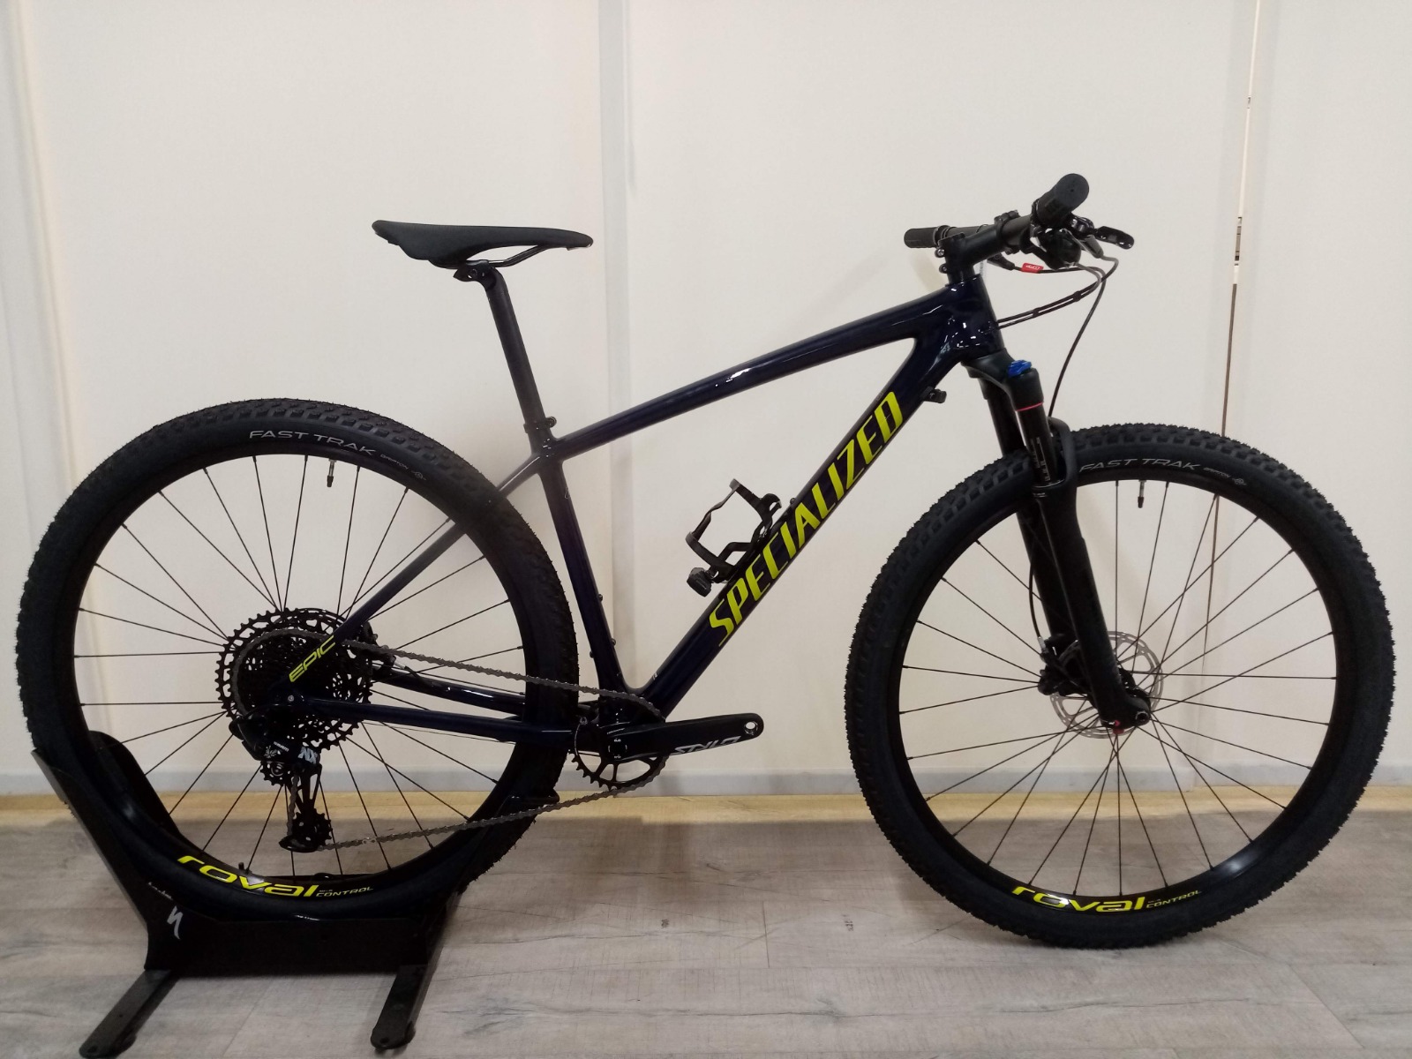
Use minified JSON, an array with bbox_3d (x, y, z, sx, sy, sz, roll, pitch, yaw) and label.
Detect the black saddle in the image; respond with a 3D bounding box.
[{"bbox_3d":[-0.276,-0.350,1.310,0.274,0.058,0.145,2,11,-1],"label":"black saddle"}]

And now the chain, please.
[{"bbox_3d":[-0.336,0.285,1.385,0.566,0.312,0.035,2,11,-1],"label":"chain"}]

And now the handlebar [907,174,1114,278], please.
[{"bbox_3d":[0.364,-0.364,1.318,0.125,0.085,0.725,2,11,-1],"label":"handlebar"}]

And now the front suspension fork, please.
[{"bbox_3d":[0.455,0.016,1.391,0.107,0.520,0.165,-17,10,2],"label":"front suspension fork"}]

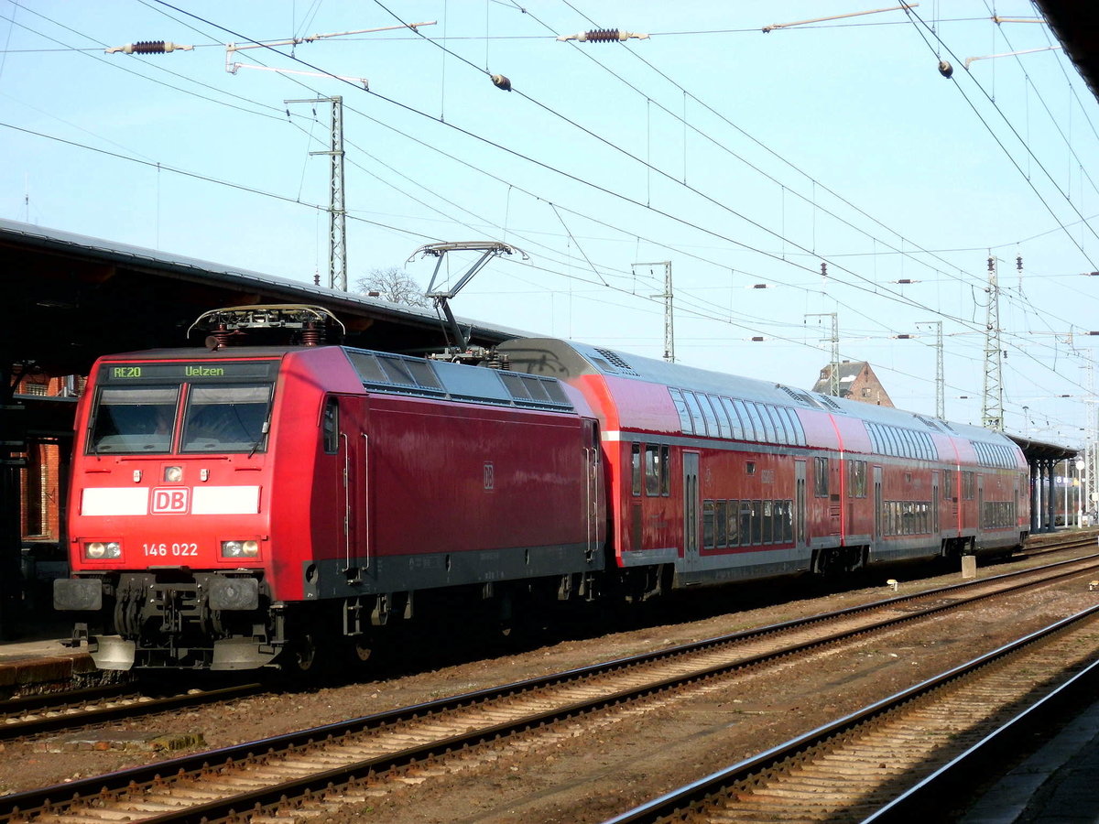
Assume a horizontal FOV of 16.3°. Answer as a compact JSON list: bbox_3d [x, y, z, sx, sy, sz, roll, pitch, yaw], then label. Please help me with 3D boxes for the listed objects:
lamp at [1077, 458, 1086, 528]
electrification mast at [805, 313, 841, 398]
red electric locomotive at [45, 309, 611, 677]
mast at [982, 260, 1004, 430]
[{"bbox_3d":[30.965,4.819,223.962,0.500,3.980,0.500,-1,-1,12],"label":"lamp"},{"bbox_3d":[15.143,0.814,211.849,1.820,12.590,0.500,-1,-1,12],"label":"electrification mast"},{"bbox_3d":[-2.282,1.023,50.280,2.980,4.380,18.900,-1,-1,12],"label":"red electric locomotive"},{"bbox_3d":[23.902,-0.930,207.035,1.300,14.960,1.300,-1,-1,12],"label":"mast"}]

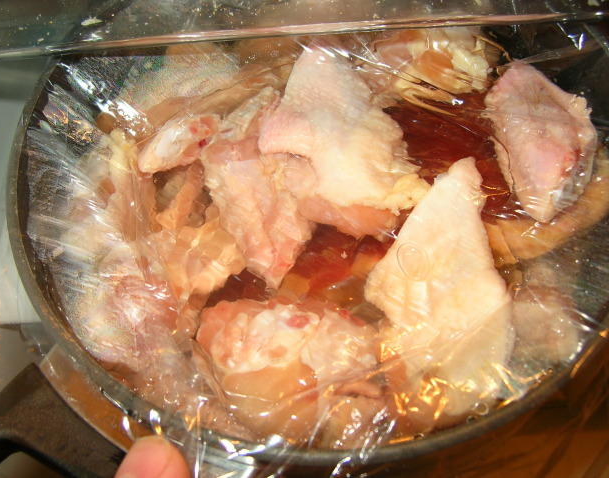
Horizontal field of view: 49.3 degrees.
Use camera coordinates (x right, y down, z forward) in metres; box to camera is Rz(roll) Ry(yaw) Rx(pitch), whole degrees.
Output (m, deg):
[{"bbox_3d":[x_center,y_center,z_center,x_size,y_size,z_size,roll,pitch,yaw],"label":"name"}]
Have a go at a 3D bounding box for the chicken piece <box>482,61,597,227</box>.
[{"bbox_3d":[0.106,-0.046,0.301,0.047,0.030,0.082,-3,59,-1],"label":"chicken piece"}]

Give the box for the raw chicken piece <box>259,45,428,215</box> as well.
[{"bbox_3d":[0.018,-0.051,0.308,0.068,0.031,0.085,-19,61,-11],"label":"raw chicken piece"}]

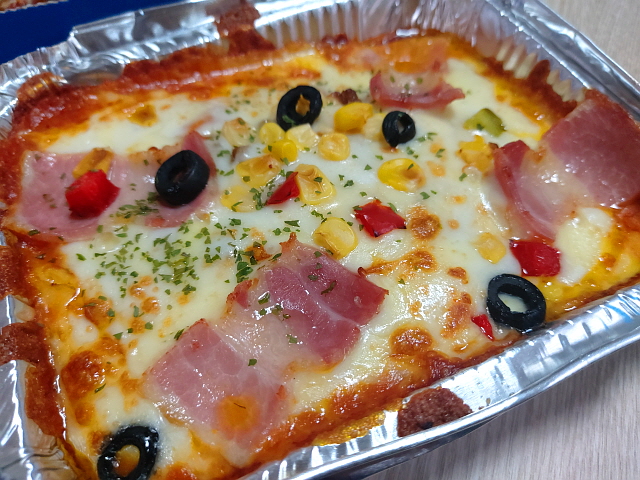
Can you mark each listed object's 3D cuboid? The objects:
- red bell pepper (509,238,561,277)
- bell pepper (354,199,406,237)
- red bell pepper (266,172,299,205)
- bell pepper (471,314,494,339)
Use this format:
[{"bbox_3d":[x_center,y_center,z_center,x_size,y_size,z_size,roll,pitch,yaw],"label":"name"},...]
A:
[{"bbox_3d":[0.066,0.006,0.140,0.013,0.007,0.010,4,56,-6],"label":"red bell pepper"},{"bbox_3d":[0.019,-0.007,0.143,0.012,0.005,0.012,-26,64,-23],"label":"bell pepper"},{"bbox_3d":[-0.011,-0.016,0.144,0.005,0.006,0.014,29,57,11],"label":"red bell pepper"},{"bbox_3d":[0.045,0.024,0.128,0.004,0.003,0.007,-26,64,-23],"label":"bell pepper"}]

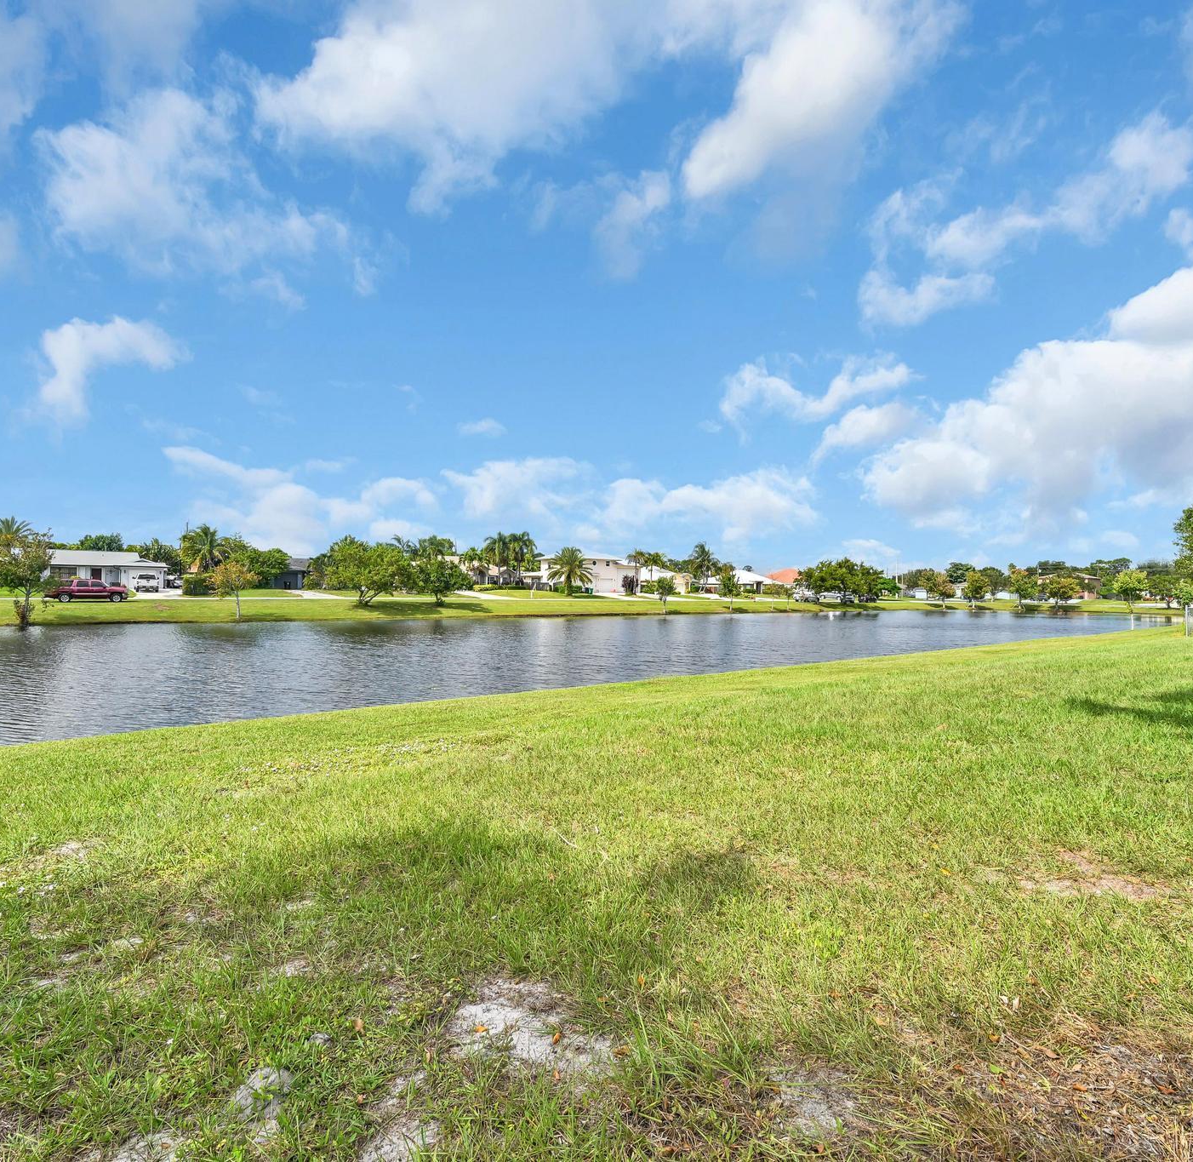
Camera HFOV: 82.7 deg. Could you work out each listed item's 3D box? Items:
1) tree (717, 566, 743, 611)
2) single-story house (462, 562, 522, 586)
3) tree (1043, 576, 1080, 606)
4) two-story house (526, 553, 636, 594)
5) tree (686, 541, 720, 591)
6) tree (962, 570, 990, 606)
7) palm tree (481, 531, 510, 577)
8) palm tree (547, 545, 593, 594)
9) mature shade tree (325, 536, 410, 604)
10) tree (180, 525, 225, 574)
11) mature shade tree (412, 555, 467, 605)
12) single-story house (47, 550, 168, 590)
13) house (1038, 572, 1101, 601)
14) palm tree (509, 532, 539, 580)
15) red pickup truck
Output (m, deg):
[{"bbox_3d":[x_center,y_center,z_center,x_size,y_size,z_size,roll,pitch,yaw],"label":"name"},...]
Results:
[{"bbox_3d":[17.528,0.894,89.000,3.400,6.080,3.400,0,-2,0],"label":"tree"},{"bbox_3d":[-21.254,-1.127,112.155,13.200,4.900,12.000,1,-2,-39],"label":"single-story house"},{"bbox_3d":[68.620,1.610,100.000,5.630,4.820,5.630,1,-2,-35],"label":"tree"},{"bbox_3d":[-3.228,-1.476,122.344,15.500,7.300,13.500,1,-2,-39],"label":"two-story house"},{"bbox_3d":[20.504,-2.613,130.000,6.200,9.930,6.200,0,-1,9],"label":"tree"},{"bbox_3d":[68.828,1.422,123.000,4.600,6.550,4.600,0,-1,29],"label":"tree"},{"bbox_3d":[-15.587,-3.387,107.000,4.700,8.710,4.700,0,-1,-8],"label":"palm tree"},{"bbox_3d":[-3.740,-1.310,93.000,6.540,6.730,6.540,0,-1,0],"label":"palm tree"},{"bbox_3d":[-23.360,-1.040,69.000,8.000,7.070,8.000,1,-1,-19],"label":"mature shade tree"},{"bbox_3d":[-45.504,-2.722,78.500,4.800,7.810,4.800,1,-1,-30],"label":"tree"},{"bbox_3d":[-16.060,0.000,69.500,5.800,5.030,5.800,1,-2,-35],"label":"mature shade tree"},{"bbox_3d":[-57.600,-1.280,78.600,13.000,4.500,11.500,1,-2,-35],"label":"single-story house"},{"bbox_3d":[81.707,0.941,117.000,10.000,4.940,11.000,2,-2,-44],"label":"house"},{"bbox_3d":[-10.440,-3.150,98.000,4.530,7.880,4.530,0,-1,0],"label":"palm tree"},{"bbox_3d":[-40.853,0.756,54.500,5.630,1.880,2.020,1,-2,-38],"label":"red pickup truck"}]

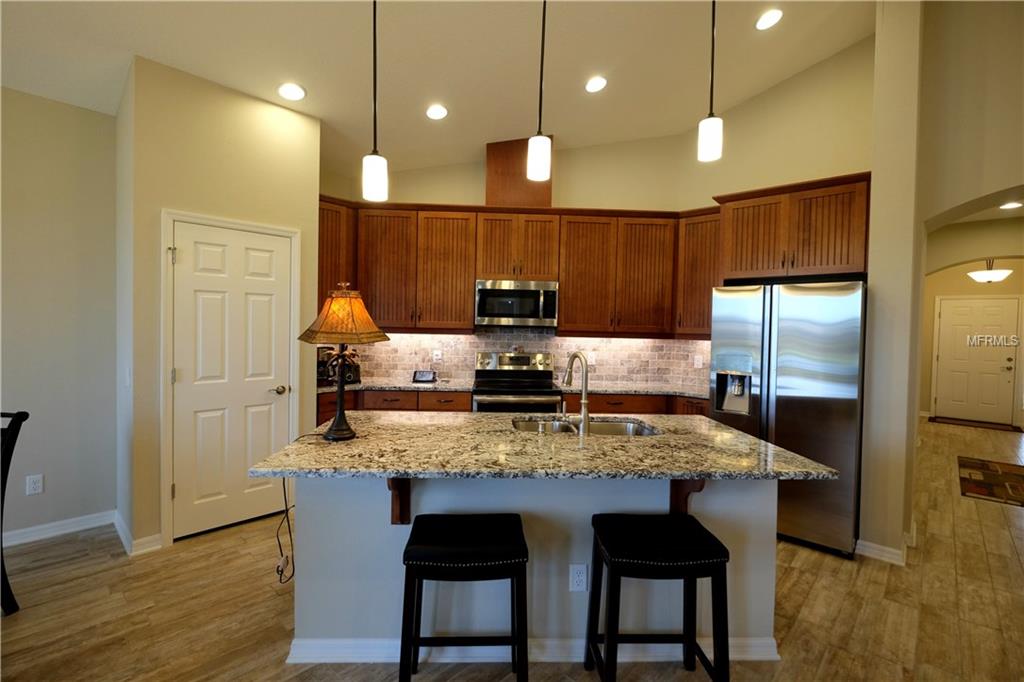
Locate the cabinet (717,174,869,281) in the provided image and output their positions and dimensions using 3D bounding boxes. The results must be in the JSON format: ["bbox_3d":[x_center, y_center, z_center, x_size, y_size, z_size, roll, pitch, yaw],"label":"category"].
[{"bbox_3d":[2.226,-0.821,3.613,0.970,0.675,0.630,3,2,43],"label":"cabinet"}]

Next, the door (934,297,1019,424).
[{"bbox_3d":[7.768,0.325,7.625,0.914,2.030,0.050,3,2,43],"label":"door"}]

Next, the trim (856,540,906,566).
[{"bbox_3d":[2.320,1.333,2.868,0.250,0.090,0.016,2,2,43],"label":"trim"}]

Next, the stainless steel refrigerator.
[{"bbox_3d":[2.101,0.481,3.448,0.910,1.760,0.820,2,2,43],"label":"stainless steel refrigerator"}]

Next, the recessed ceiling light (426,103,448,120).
[{"bbox_3d":[-0.600,-1.827,3.609,0.190,0.040,0.190,-9,-8,-1],"label":"recessed ceiling light"}]

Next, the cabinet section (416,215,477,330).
[{"bbox_3d":[-0.603,-0.642,4.296,0.528,1.060,0.335,1,1,-2],"label":"cabinet section"}]

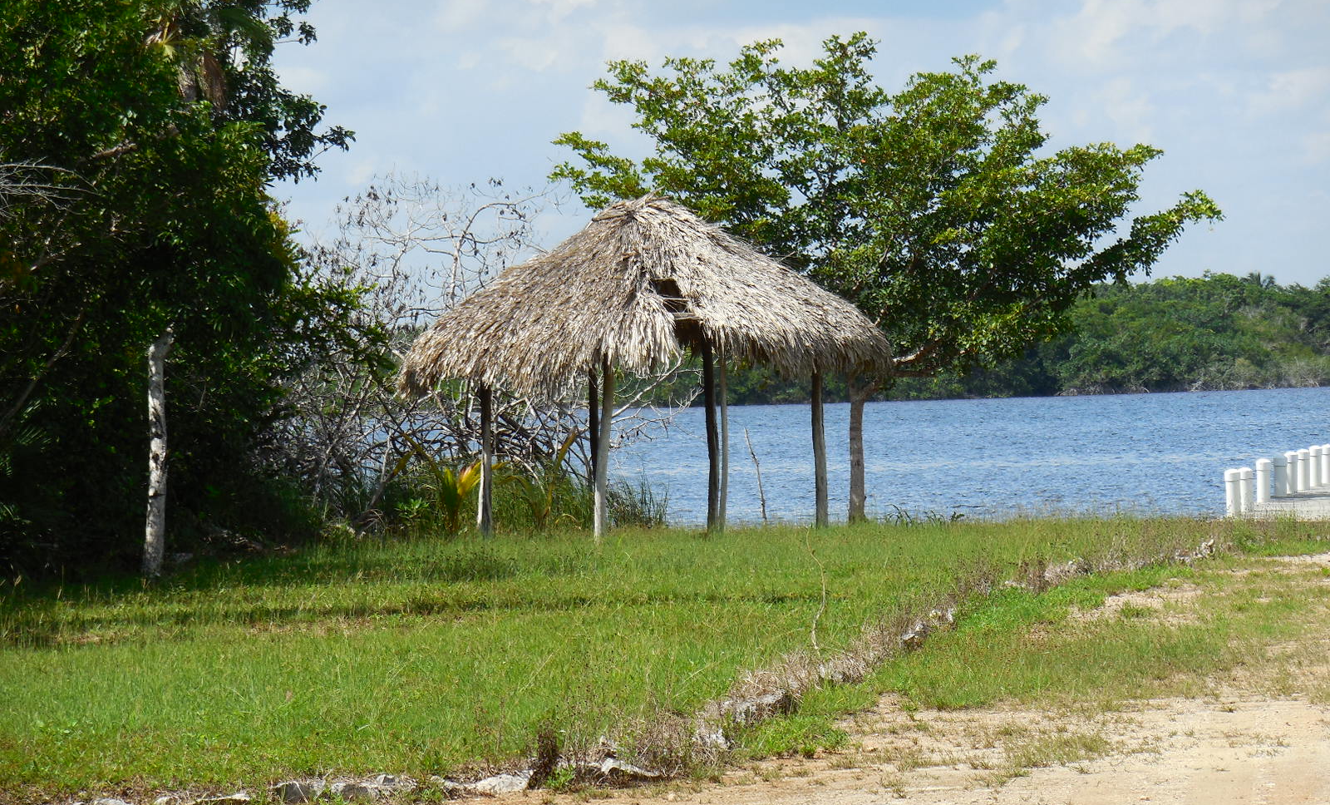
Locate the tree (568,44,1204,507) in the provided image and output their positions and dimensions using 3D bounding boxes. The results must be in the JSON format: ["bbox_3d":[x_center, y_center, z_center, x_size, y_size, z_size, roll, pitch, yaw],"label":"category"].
[{"bbox_3d":[2.849,-1.604,95.000,8.500,6.250,7.400,-2,0,0],"label":"tree"}]

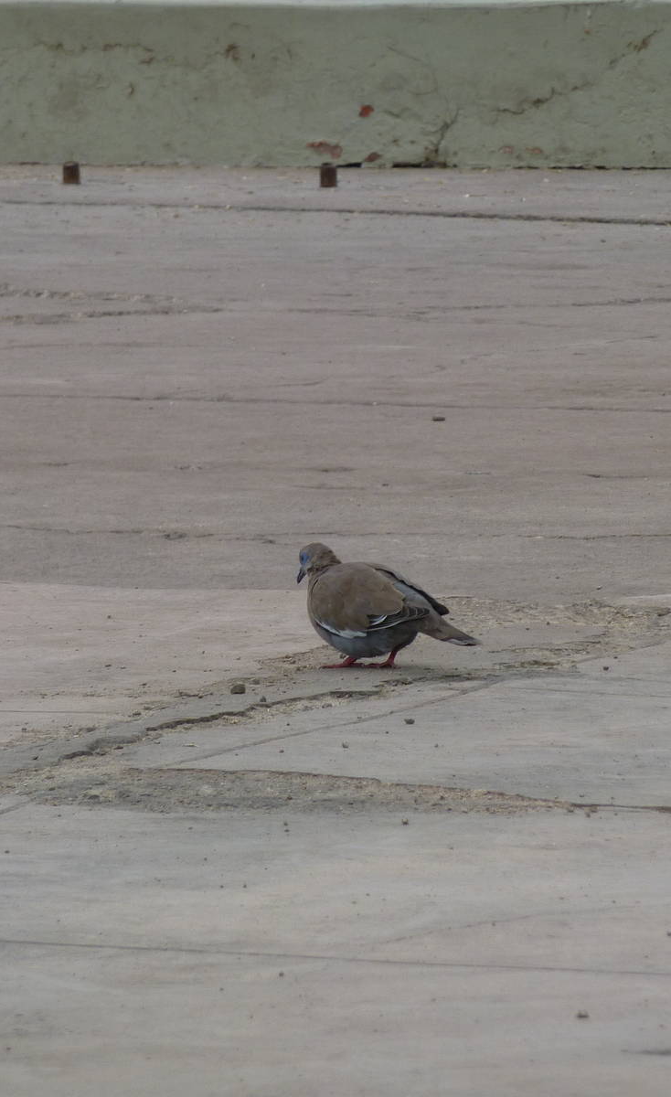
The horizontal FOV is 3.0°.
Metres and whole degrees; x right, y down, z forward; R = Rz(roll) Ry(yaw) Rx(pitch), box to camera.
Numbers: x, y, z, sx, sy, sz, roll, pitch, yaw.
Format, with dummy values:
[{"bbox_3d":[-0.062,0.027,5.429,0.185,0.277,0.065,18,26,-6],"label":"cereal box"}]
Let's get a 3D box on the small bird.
[{"bbox_3d":[0.063,0.066,14.800,0.245,0.145,0.105,4,8,35],"label":"small bird"}]

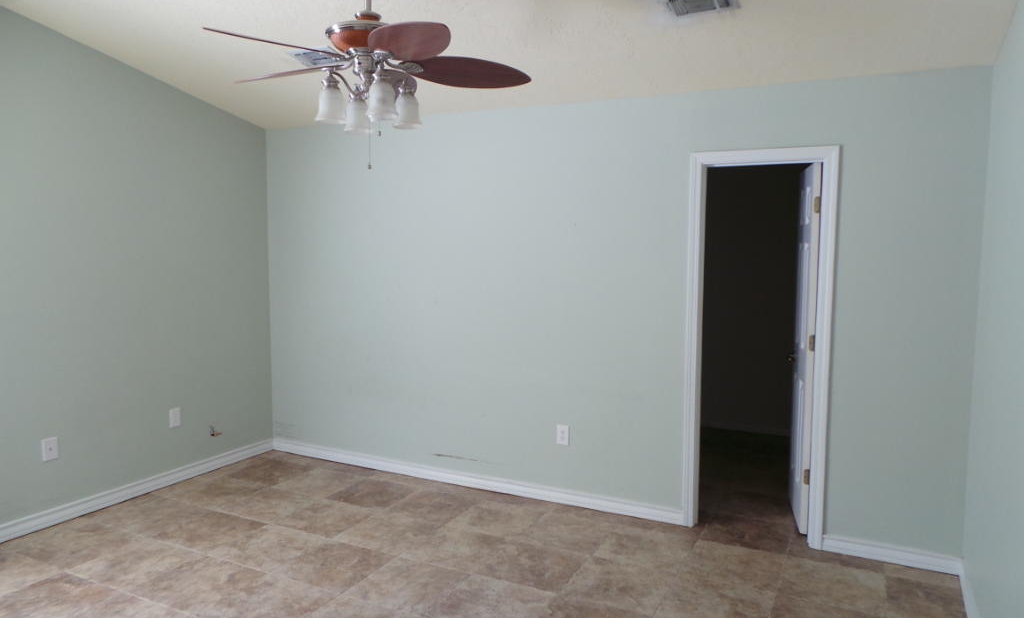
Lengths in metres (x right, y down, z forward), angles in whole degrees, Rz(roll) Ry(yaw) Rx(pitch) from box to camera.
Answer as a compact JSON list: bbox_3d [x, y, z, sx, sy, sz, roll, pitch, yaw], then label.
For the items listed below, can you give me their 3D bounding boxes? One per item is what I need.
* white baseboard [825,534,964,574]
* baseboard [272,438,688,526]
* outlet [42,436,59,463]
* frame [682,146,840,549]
[{"bbox_3d":[1.914,1.247,3.466,0.621,0.092,0.020,3,6,26],"label":"white baseboard"},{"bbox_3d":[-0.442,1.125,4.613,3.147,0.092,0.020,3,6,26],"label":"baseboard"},{"bbox_3d":[-2.573,0.781,3.789,0.012,0.121,0.076,3,6,26],"label":"outlet"},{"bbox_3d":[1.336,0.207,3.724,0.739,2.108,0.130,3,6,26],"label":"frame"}]

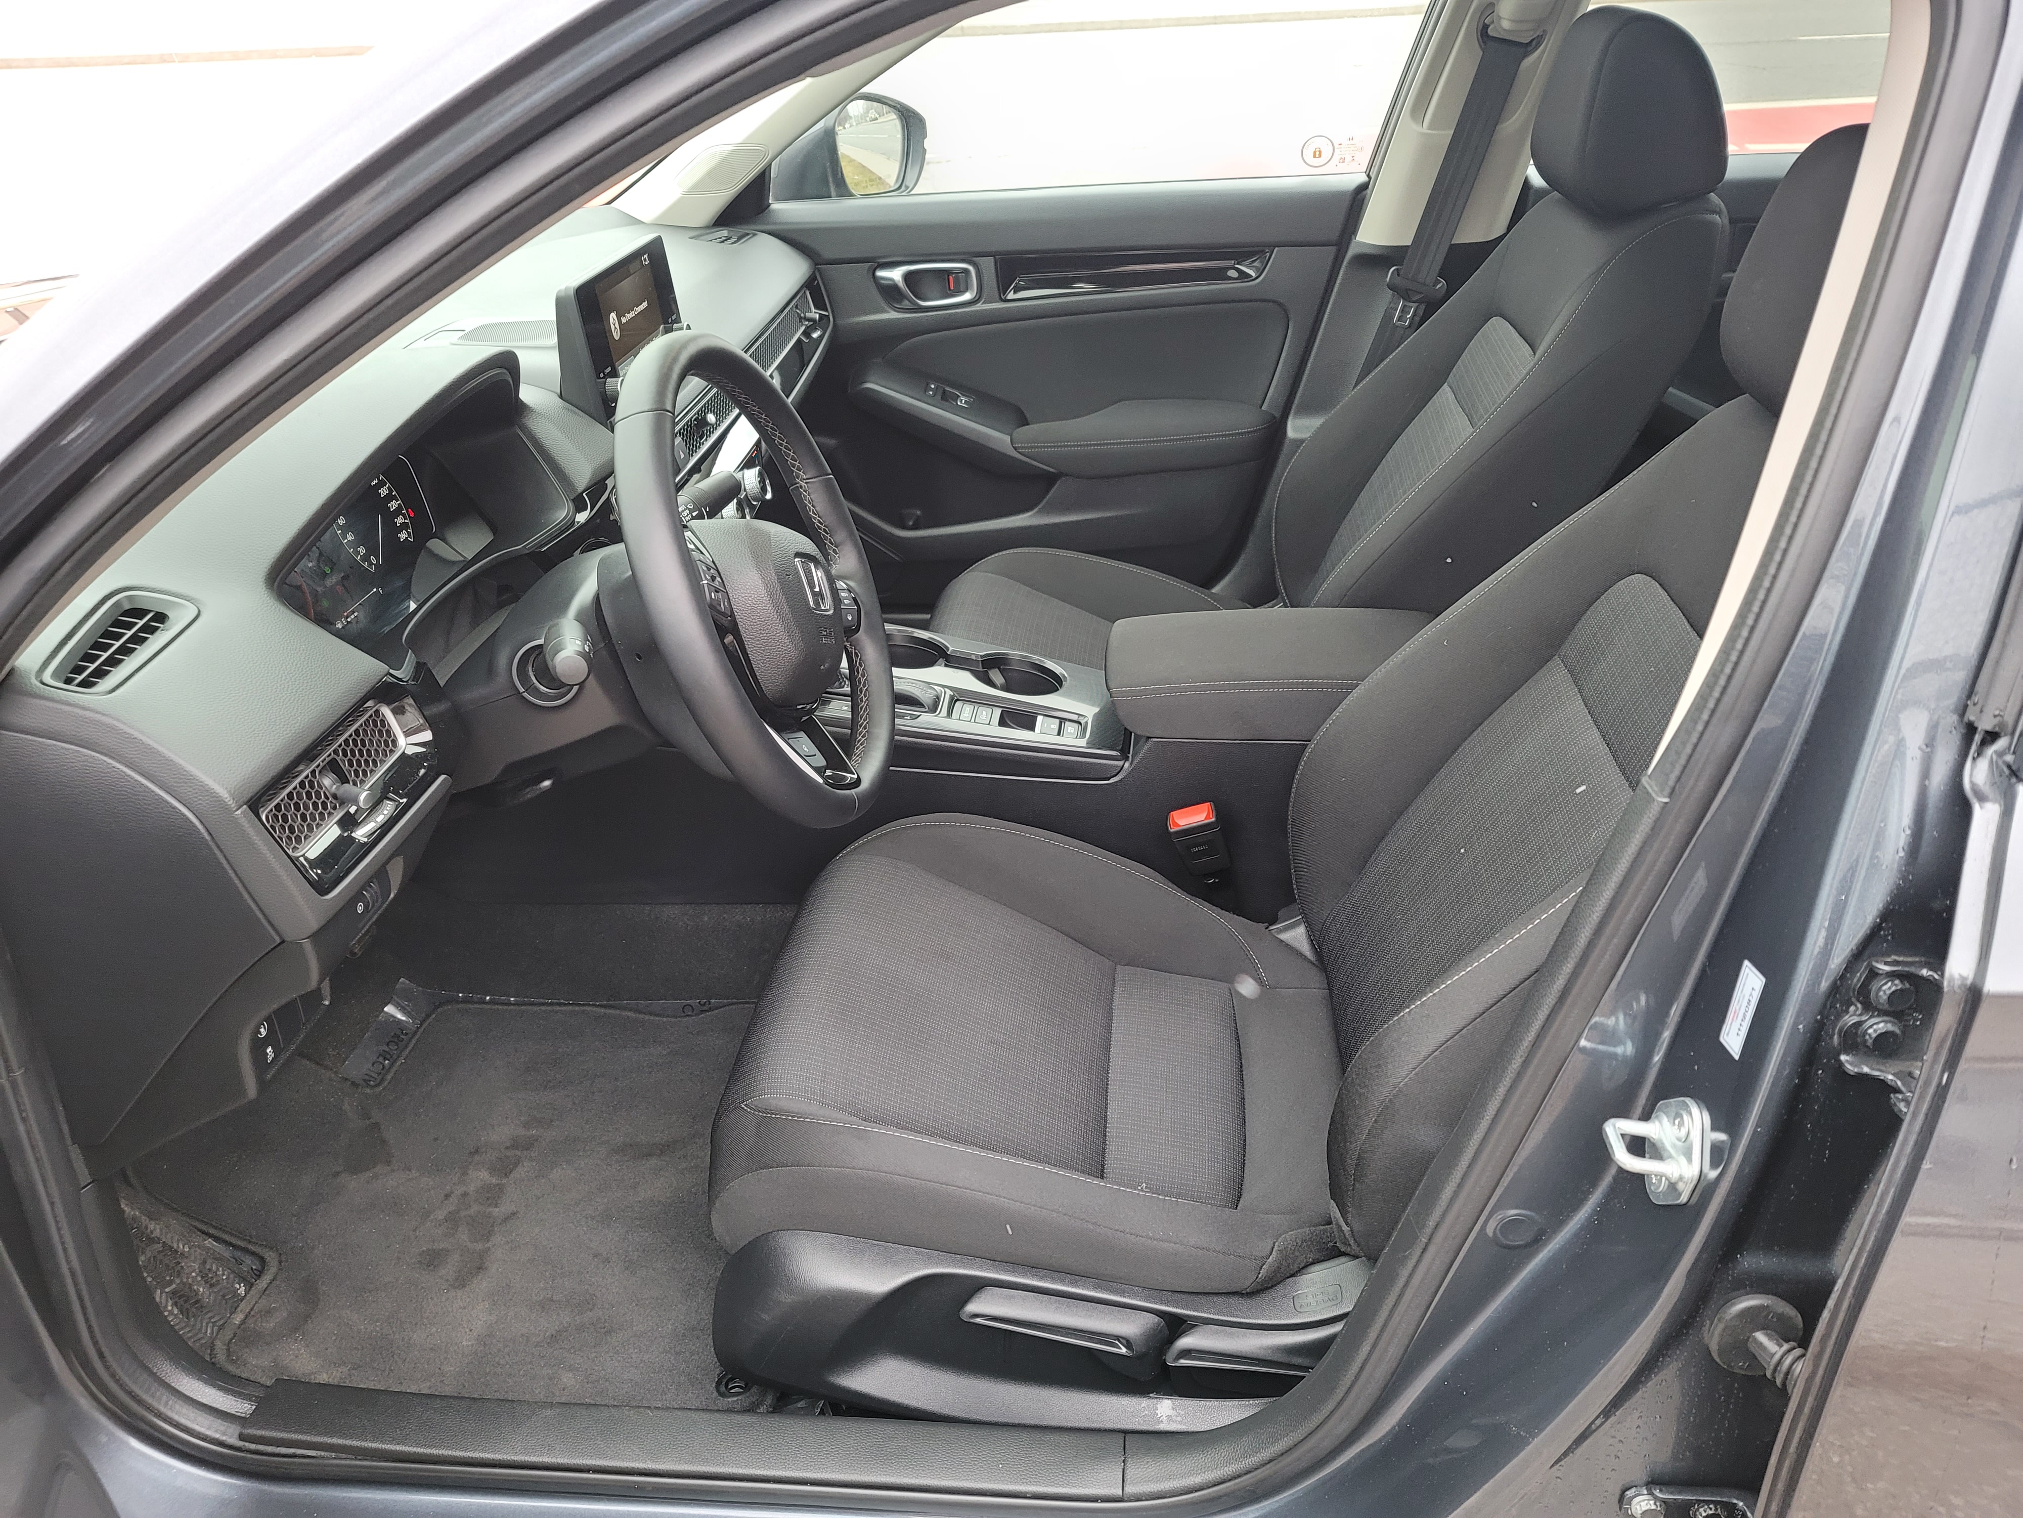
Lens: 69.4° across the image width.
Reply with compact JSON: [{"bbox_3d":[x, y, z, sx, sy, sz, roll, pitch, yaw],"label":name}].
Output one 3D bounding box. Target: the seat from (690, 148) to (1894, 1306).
[{"bbox_3d":[0.210,-0.047,1.060,0.880,0.830,0.530,1,28,6],"label":"seat"}]

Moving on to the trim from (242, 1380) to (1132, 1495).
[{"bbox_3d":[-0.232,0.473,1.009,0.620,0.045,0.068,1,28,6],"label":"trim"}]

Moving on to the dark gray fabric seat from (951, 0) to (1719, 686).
[{"bbox_3d":[0.286,-0.389,1.689,0.880,0.830,0.530,1,28,6],"label":"dark gray fabric seat"}]

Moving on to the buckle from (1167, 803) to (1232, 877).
[{"bbox_3d":[0.180,0.081,1.414,0.044,0.074,0.026,-12,26,13],"label":"buckle"}]

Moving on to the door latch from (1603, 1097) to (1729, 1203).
[{"bbox_3d":[0.314,0.190,0.713,0.041,0.058,0.038,1,28,6],"label":"door latch"}]

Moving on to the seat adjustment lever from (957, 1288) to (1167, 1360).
[{"bbox_3d":[0.034,0.375,0.973,0.135,0.025,0.030,9,29,2],"label":"seat adjustment lever"}]

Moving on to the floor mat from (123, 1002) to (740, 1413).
[{"bbox_3d":[-0.476,0.385,1.406,0.700,0.060,0.500,1,28,6],"label":"floor mat"}]

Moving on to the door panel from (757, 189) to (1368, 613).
[{"bbox_3d":[0.021,-0.480,2.049,0.900,0.610,0.130,1,28,6],"label":"door panel"}]

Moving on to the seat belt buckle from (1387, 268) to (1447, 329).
[{"bbox_3d":[0.523,-0.597,1.891,0.068,0.076,0.020,14,38,-1],"label":"seat belt buckle"}]

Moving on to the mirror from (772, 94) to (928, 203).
[{"bbox_3d":[-0.227,-0.883,2.128,0.180,0.160,0.225,6,30,16],"label":"mirror"}]

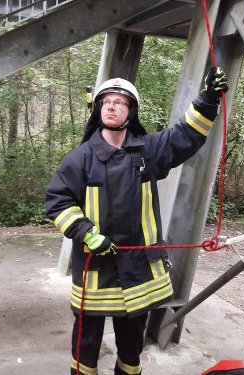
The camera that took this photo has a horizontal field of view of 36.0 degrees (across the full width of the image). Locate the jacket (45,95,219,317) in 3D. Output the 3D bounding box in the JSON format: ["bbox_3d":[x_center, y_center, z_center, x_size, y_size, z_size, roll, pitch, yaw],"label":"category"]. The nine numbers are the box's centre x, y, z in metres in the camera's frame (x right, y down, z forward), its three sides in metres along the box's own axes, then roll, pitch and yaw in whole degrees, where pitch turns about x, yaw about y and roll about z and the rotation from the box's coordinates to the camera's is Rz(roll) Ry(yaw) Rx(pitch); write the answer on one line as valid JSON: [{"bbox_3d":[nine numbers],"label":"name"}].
[{"bbox_3d":[0.035,0.085,2.000,0.910,1.130,0.450,1,0,9],"label":"jacket"}]

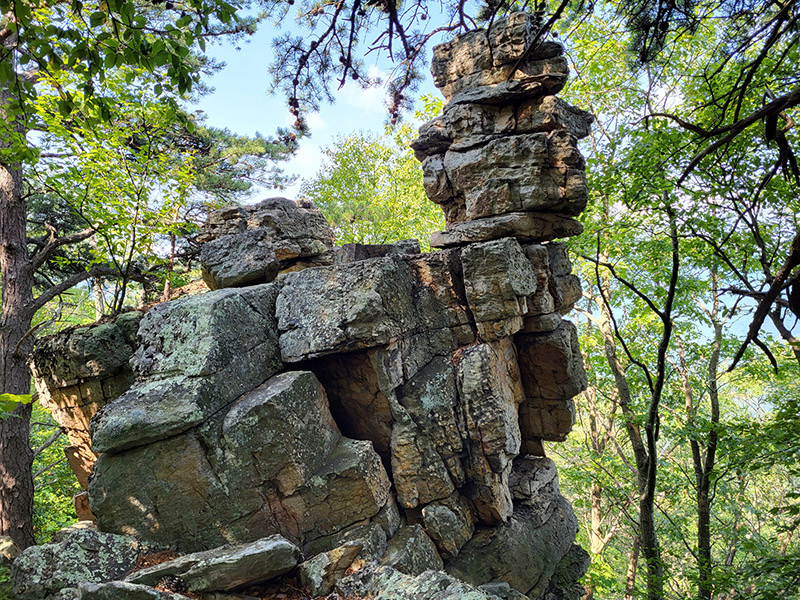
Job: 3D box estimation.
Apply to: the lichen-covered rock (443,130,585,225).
[{"bbox_3d":[1.133,-1.233,6.000,1.310,0.780,1.000,-4,-5,9],"label":"lichen-covered rock"}]

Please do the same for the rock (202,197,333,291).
[{"bbox_3d":[-1.298,-0.536,5.800,1.130,0.780,0.900,0,-5,6],"label":"rock"}]

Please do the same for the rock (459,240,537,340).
[{"bbox_3d":[0.944,-0.109,5.700,0.660,0.880,0.700,-3,-5,14],"label":"rock"}]

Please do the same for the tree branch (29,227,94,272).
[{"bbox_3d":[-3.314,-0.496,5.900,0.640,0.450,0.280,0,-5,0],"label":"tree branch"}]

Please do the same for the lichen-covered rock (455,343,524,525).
[{"bbox_3d":[0.828,1.194,5.500,0.480,1.580,0.550,-8,-5,14],"label":"lichen-covered rock"}]

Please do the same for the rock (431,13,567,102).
[{"bbox_3d":[1.000,-2.452,6.100,1.240,0.750,0.950,-4,-5,9],"label":"rock"}]

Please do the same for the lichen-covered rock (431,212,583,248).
[{"bbox_3d":[1.055,-0.688,5.950,1.400,0.250,1.000,-4,-5,6],"label":"lichen-covered rock"}]

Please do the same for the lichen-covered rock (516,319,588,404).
[{"bbox_3d":[1.538,0.624,6.100,0.650,0.780,0.800,-1,-5,11],"label":"lichen-covered rock"}]

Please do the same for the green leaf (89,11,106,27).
[{"bbox_3d":[-1.455,-1.356,2.900,0.075,0.070,0.030,0,-5,0],"label":"green leaf"}]

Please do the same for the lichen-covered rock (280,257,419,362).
[{"bbox_3d":[-0.476,0.085,5.350,1.100,0.800,0.900,-6,-5,8],"label":"lichen-covered rock"}]

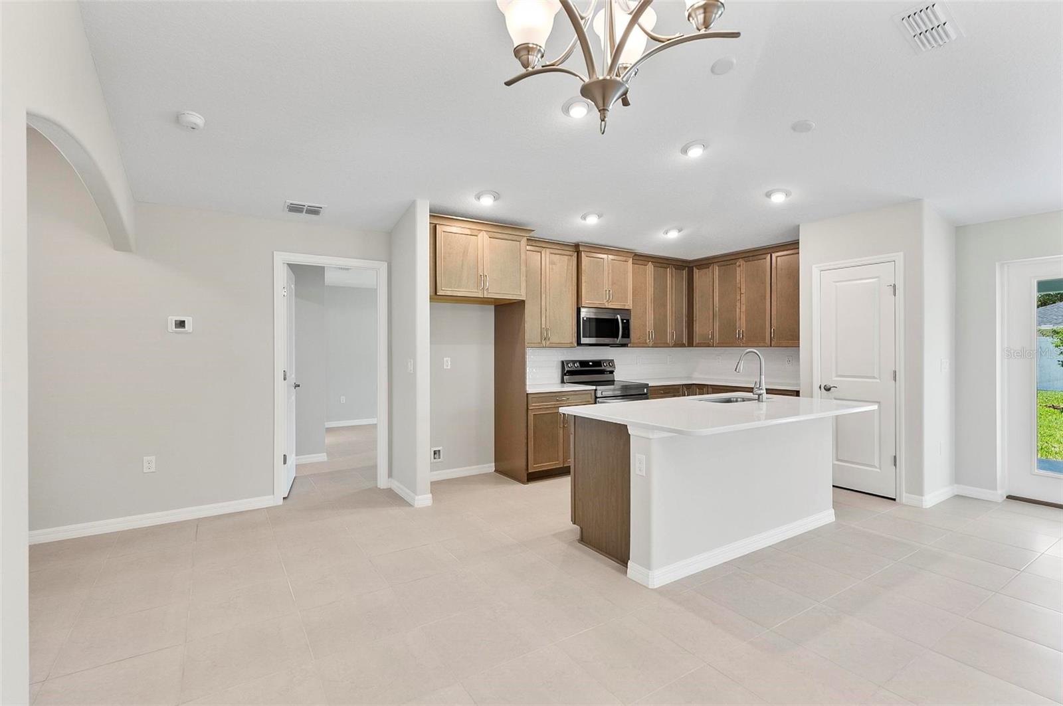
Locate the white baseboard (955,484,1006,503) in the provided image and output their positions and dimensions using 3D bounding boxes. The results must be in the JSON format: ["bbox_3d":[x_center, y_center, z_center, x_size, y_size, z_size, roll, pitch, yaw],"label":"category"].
[{"bbox_3d":[3.929,1.217,4.124,0.170,0.089,0.295,0,0,-32],"label":"white baseboard"}]

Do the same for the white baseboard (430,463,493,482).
[{"bbox_3d":[-0.791,1.234,4.813,0.963,0.087,0.015,0,0,-32],"label":"white baseboard"}]

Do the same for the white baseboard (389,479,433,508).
[{"bbox_3d":[-1.075,1.234,4.211,0.143,0.089,0.695,0,0,-32],"label":"white baseboard"}]

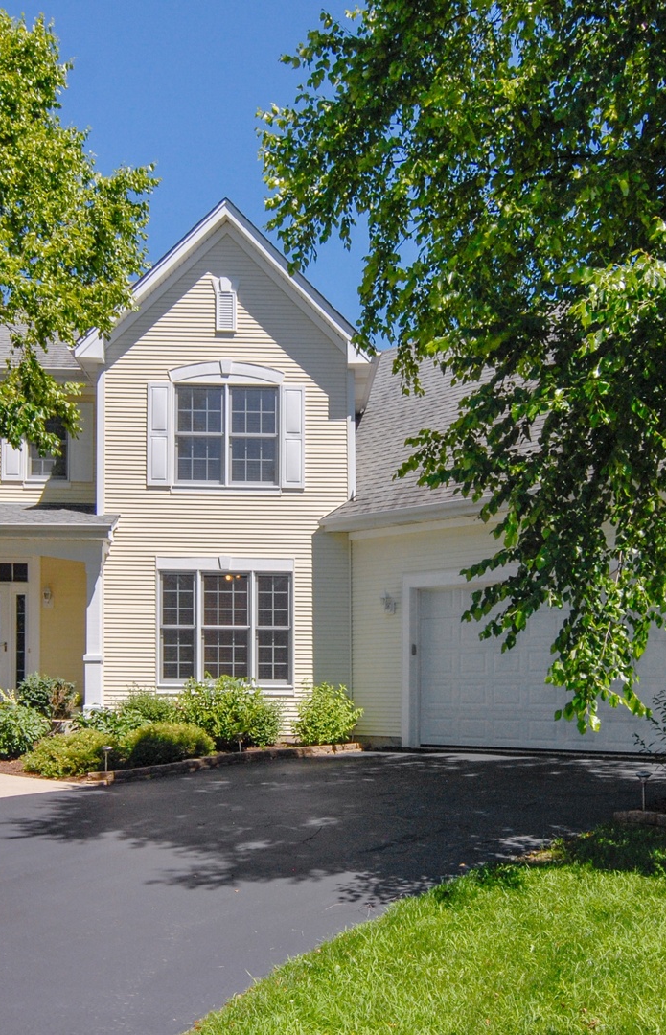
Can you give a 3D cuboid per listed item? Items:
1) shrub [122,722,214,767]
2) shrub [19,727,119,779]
[{"bbox_3d":[-2.270,3.100,14.200,1.200,0.560,1.000,1,-5,-2],"label":"shrub"},{"bbox_3d":[-3.420,3.030,13.400,1.200,0.600,1.050,1,-5,-2],"label":"shrub"}]

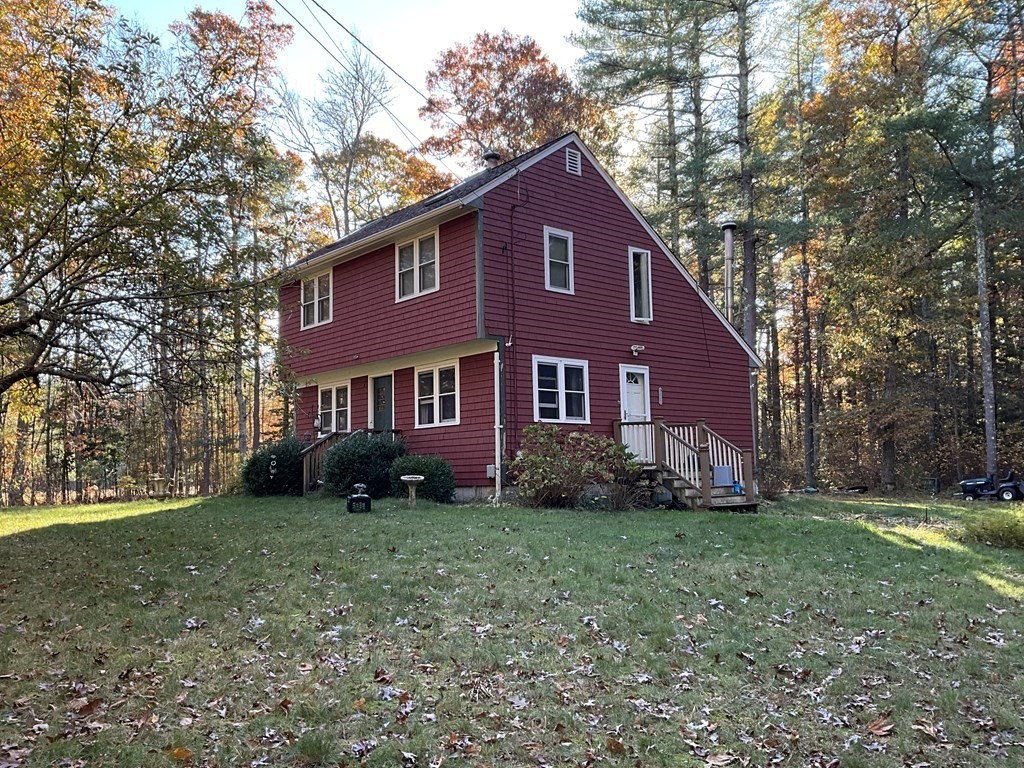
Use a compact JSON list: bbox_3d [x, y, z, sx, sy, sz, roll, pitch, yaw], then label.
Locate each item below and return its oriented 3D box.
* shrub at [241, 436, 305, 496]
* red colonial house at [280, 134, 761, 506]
[{"bbox_3d":[-5.521,1.915,20.119,1.550,1.400,1.600,4,-7,-40],"label":"shrub"},{"bbox_3d":[0.001,-1.040,22.491,9.412,7.810,8.914,4,-7,-40],"label":"red colonial house"}]

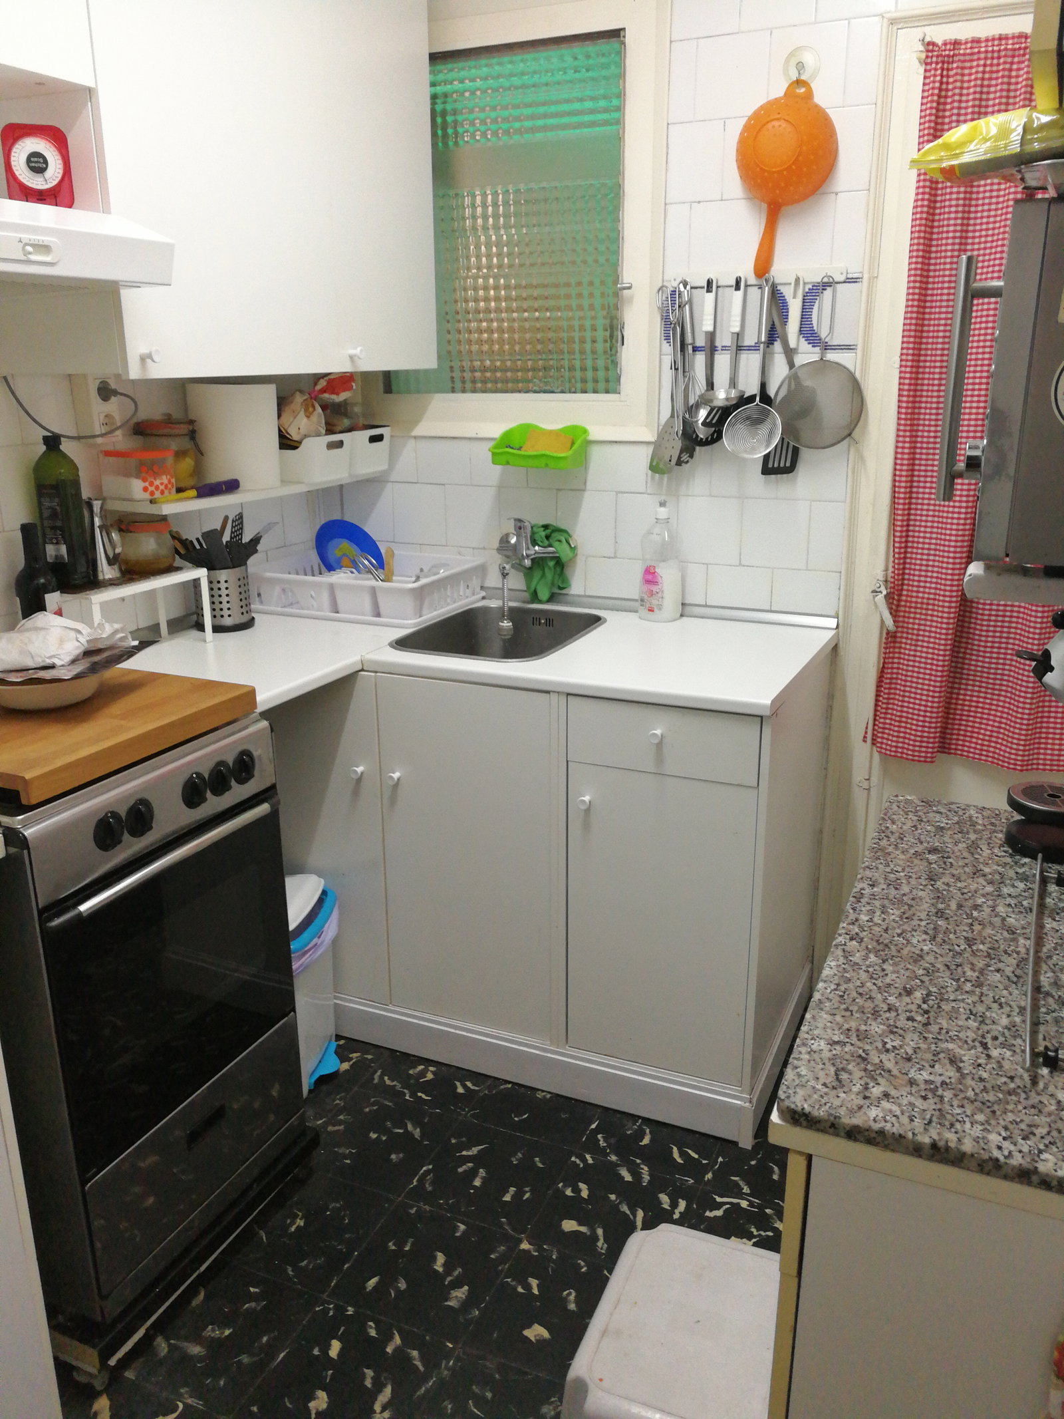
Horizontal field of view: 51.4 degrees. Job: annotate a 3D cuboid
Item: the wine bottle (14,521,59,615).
[{"bbox_3d":[-0.884,-0.188,1.989,0.074,0.289,0.074,-4,18,-13],"label":"wine bottle"}]

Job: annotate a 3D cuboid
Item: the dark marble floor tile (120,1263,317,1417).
[{"bbox_3d":[-0.504,0.988,1.764,0.249,0.008,0.249,8,18,23],"label":"dark marble floor tile"}]

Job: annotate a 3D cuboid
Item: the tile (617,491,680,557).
[{"bbox_3d":[0.267,-0.422,2.559,0.149,0.151,0.010,7,18,23],"label":"tile"}]

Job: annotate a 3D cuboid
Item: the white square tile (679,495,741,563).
[{"bbox_3d":[0.403,-0.404,2.500,0.149,0.151,0.010,7,18,23],"label":"white square tile"}]

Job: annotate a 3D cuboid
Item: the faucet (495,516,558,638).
[{"bbox_3d":[-0.042,-0.316,2.596,0.188,0.262,0.208,7,19,23],"label":"faucet"}]

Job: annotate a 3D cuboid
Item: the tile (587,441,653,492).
[{"bbox_3d":[0.195,-0.556,2.537,0.148,0.113,0.010,7,19,23],"label":"tile"}]

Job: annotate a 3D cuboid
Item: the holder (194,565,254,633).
[{"bbox_3d":[-0.684,-0.251,2.453,0.127,0.137,0.127,0,17,0],"label":"holder"}]

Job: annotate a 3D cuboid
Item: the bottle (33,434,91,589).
[{"bbox_3d":[-0.873,-0.367,2.059,0.070,0.275,0.070,5,18,16],"label":"bottle"}]

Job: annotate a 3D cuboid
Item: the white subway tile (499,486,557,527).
[{"bbox_3d":[-0.007,-0.459,2.681,0.150,0.150,0.010,7,18,23],"label":"white subway tile"}]

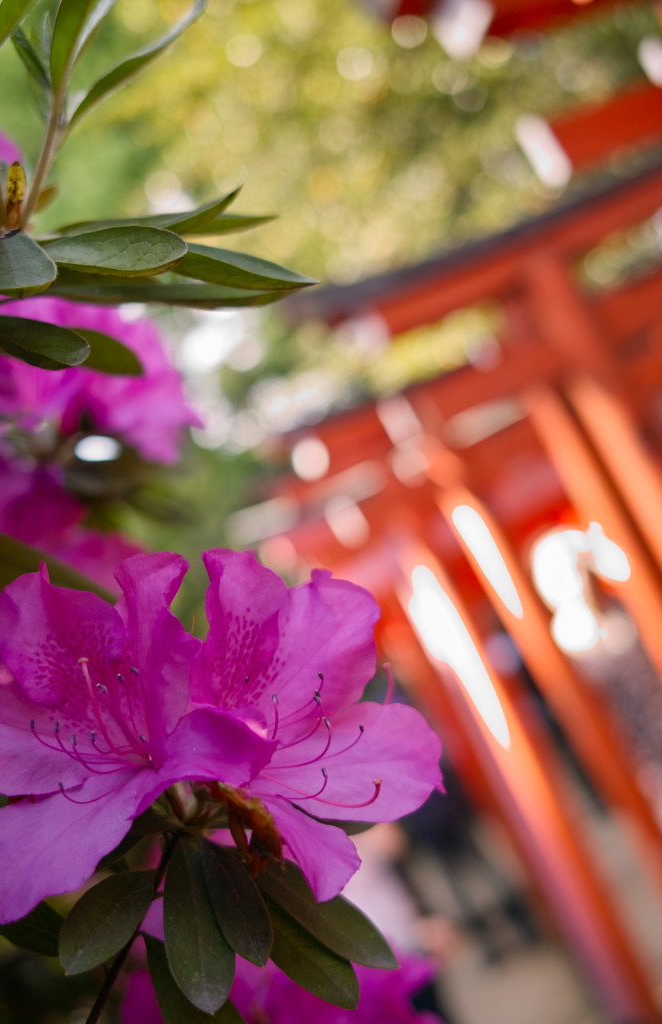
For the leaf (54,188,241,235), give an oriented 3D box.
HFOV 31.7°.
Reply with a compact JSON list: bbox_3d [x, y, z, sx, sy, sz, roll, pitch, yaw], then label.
[{"bbox_3d":[-0.061,-0.097,0.384,0.065,0.011,0.019,-14,11,-11],"label":"leaf"}]

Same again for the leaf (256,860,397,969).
[{"bbox_3d":[-0.004,0.126,0.374,0.020,0.063,0.007,-53,-12,-17],"label":"leaf"}]

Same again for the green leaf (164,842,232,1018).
[{"bbox_3d":[-0.041,0.126,0.358,0.021,0.054,0.007,-13,-25,2],"label":"green leaf"}]

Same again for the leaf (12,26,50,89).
[{"bbox_3d":[-0.101,-0.154,0.395,0.005,0.033,0.009,-38,-19,17],"label":"leaf"}]

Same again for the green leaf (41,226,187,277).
[{"bbox_3d":[-0.068,-0.080,0.356,0.058,0.009,0.021,9,34,29],"label":"green leaf"}]

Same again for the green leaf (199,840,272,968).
[{"bbox_3d":[-0.031,0.121,0.364,0.019,0.046,0.007,-27,-21,-17],"label":"green leaf"}]

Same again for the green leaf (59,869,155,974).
[{"bbox_3d":[-0.070,0.131,0.373,0.043,0.020,0.007,-48,-20,-19],"label":"green leaf"}]

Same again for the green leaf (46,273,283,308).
[{"bbox_3d":[-0.053,-0.071,0.373,0.085,0.009,0.020,2,14,7],"label":"green leaf"}]

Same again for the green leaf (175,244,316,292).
[{"bbox_3d":[-0.045,-0.077,0.367,0.083,0.010,0.020,10,13,10],"label":"green leaf"}]

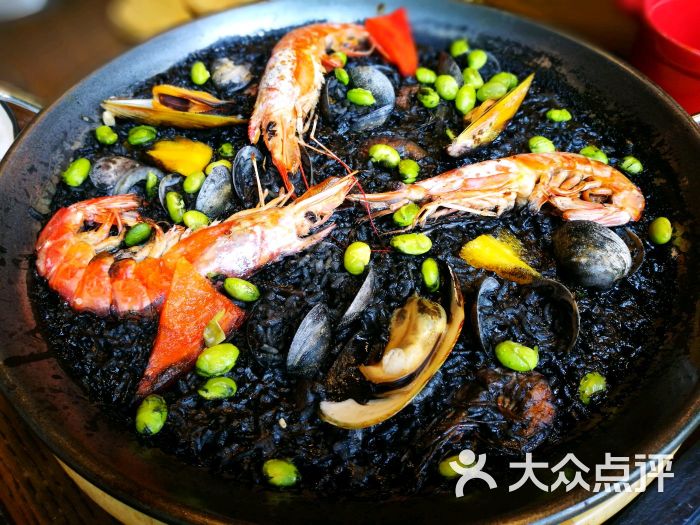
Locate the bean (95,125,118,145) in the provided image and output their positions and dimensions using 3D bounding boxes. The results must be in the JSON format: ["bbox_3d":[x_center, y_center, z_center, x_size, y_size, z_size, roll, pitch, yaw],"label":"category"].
[{"bbox_3d":[-0.126,-0.066,0.282,0.015,0.008,0.010,32,58,24],"label":"bean"}]

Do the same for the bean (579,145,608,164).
[{"bbox_3d":[0.124,-0.055,0.280,0.010,0.009,0.016,-27,56,-19],"label":"bean"}]

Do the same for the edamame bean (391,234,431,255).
[{"bbox_3d":[0.026,-0.008,0.231,0.017,0.008,0.010,6,51,6],"label":"edamame bean"}]

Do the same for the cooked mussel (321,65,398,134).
[{"bbox_3d":[0.005,-0.089,0.292,0.041,0.021,0.040,-1,51,0],"label":"cooked mussel"}]

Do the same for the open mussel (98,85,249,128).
[{"bbox_3d":[-0.107,-0.094,0.332,0.088,0.024,0.028,7,52,7],"label":"open mussel"}]

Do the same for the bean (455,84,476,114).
[{"bbox_3d":[0.058,-0.082,0.274,0.011,0.011,0.018,8,54,8],"label":"bean"}]

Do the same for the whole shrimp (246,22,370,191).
[{"bbox_3d":[-0.018,-0.087,0.284,0.067,0.030,0.135,-3,51,-2],"label":"whole shrimp"}]

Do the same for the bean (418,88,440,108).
[{"bbox_3d":[0.046,-0.095,0.313,0.012,0.010,0.015,-22,54,-15],"label":"bean"}]

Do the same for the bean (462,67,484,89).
[{"bbox_3d":[0.069,-0.104,0.306,0.010,0.008,0.016,-14,52,-11],"label":"bean"}]

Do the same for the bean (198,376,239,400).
[{"bbox_3d":[-0.045,0.043,0.189,0.014,0.008,0.009,-7,53,-3],"label":"bean"}]

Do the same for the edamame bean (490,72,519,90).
[{"bbox_3d":[0.080,-0.095,0.287,0.017,0.010,0.011,-18,54,-11],"label":"edamame bean"}]

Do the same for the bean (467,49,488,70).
[{"bbox_3d":[0.084,-0.135,0.362,0.013,0.013,0.013,5,52,5],"label":"bean"}]

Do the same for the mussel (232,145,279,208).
[{"bbox_3d":[-0.048,-0.043,0.273,0.024,0.018,0.031,-1,51,0],"label":"mussel"}]

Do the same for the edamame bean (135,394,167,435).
[{"bbox_3d":[-0.066,0.051,0.183,0.011,0.010,0.015,4,53,5],"label":"edamame bean"}]

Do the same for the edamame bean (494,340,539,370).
[{"bbox_3d":[0.070,0.039,0.228,0.018,0.010,0.011,20,54,16],"label":"edamame bean"}]

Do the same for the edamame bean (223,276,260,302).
[{"bbox_3d":[-0.050,0.012,0.251,0.018,0.009,0.010,26,56,20],"label":"edamame bean"}]

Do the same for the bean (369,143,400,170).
[{"bbox_3d":[0.018,-0.055,0.282,0.019,0.009,0.011,37,61,26],"label":"bean"}]

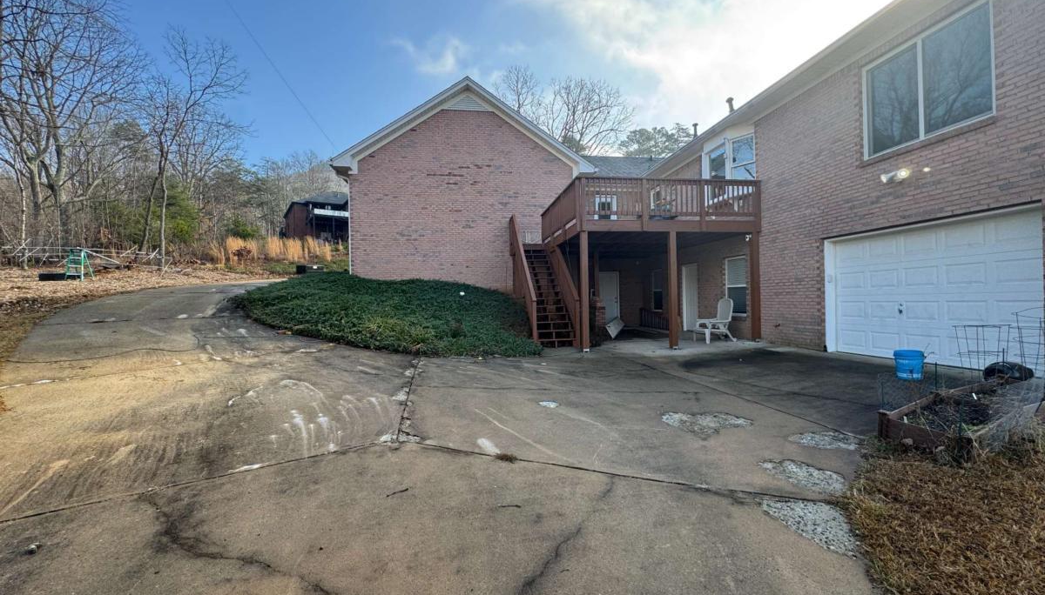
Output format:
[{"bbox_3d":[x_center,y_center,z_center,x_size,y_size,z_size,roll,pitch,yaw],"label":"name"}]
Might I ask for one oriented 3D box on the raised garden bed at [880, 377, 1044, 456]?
[{"bbox_3d":[4.290,1.100,3.950,2.300,0.250,0.650,-1,0,-28],"label":"raised garden bed"}]

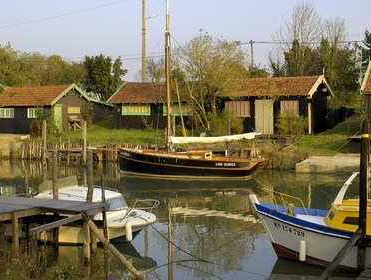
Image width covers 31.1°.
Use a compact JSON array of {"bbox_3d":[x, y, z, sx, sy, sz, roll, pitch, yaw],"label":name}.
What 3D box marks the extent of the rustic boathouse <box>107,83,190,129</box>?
[{"bbox_3d":[-1.400,-2.493,50.940,7.600,3.750,5.600,2,4,25],"label":"rustic boathouse"}]

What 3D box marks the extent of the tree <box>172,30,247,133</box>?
[{"bbox_3d":[1.650,-4.065,46.846,5.300,7.150,5.000,0,3,0],"label":"tree"}]

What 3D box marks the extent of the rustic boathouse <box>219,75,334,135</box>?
[{"bbox_3d":[6.300,-2.470,46.535,6.900,4.000,4.500,2,4,31],"label":"rustic boathouse"}]

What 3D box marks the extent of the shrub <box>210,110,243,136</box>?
[{"bbox_3d":[2.650,-1.142,43.404,2.200,1.700,2.000,0,3,0],"label":"shrub"}]

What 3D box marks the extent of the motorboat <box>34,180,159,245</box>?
[{"bbox_3d":[-2.750,1.889,17.233,4.500,1.650,2.050,1,4,24],"label":"motorboat"}]

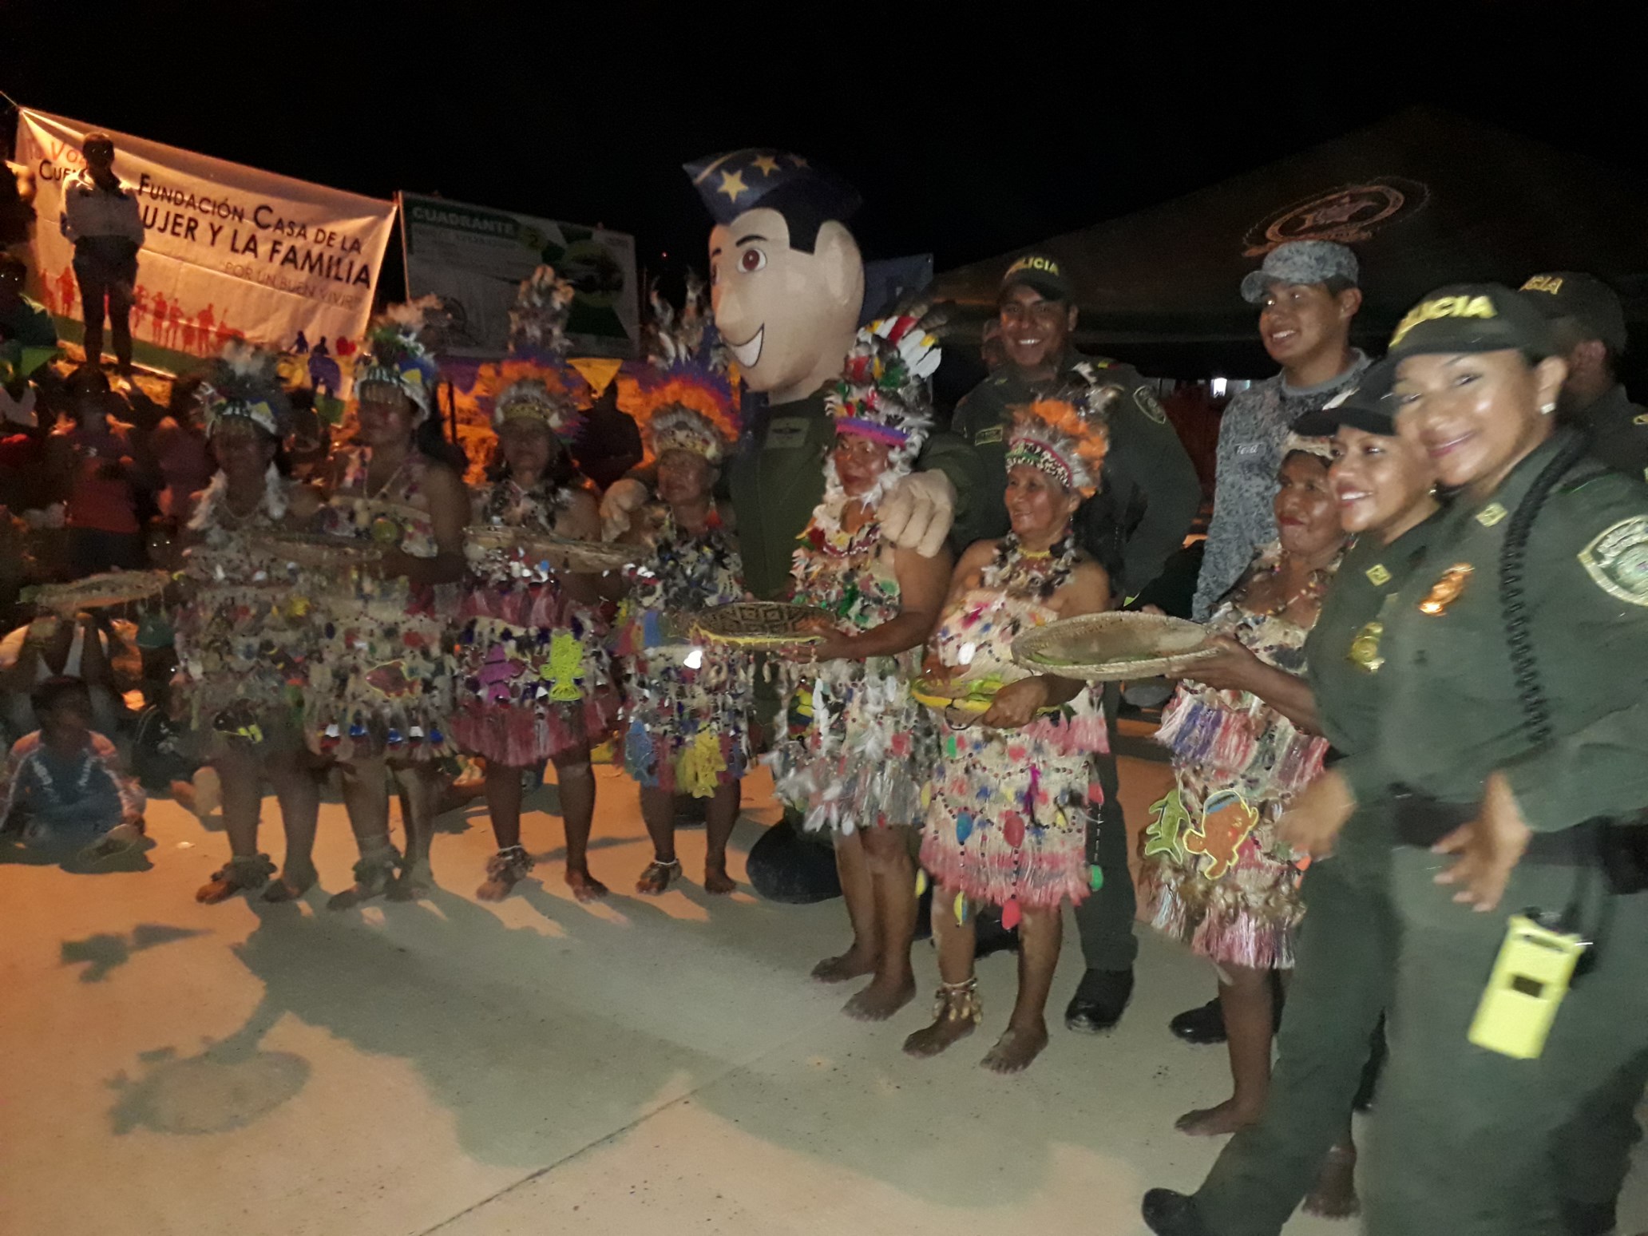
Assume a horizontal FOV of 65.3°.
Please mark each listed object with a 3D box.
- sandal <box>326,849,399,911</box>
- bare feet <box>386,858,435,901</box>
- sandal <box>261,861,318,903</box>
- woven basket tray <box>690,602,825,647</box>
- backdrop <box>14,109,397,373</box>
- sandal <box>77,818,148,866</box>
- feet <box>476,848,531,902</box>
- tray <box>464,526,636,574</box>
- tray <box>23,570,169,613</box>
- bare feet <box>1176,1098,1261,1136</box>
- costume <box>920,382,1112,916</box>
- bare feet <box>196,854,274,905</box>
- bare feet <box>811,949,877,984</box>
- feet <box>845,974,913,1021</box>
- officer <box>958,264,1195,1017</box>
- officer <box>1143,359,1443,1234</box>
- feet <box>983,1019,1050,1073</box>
[{"bbox_3d":[-1.361,0.786,3.802,0.225,0.130,0.100,-9,15,-41],"label":"sandal"},{"bbox_3d":[-1.292,0.807,4.059,0.100,0.090,0.225,-2,10,-9],"label":"bare feet"},{"bbox_3d":[-1.587,0.767,3.811,0.090,0.090,0.220,7,15,25],"label":"sandal"},{"bbox_3d":[-0.153,0.017,3.160,0.335,0.060,0.335,0,13,0],"label":"woven basket tray"},{"bbox_3d":[-4.923,-2.719,10.000,3.000,1.720,0.060,14,13,-3],"label":"backdrop"},{"bbox_3d":[-2.253,0.710,4.063,0.225,0.085,0.070,-24,22,17],"label":"sandal"},{"bbox_3d":[-0.991,0.791,4.052,0.120,0.120,0.230,3,10,16],"label":"feet"},{"bbox_3d":[-0.745,-0.188,3.500,0.450,0.070,0.430,8,11,-1],"label":"tray"},{"bbox_3d":[-2.120,-0.077,3.750,0.410,0.065,0.400,-6,11,1],"label":"tray"},{"bbox_3d":[0.847,1.031,2.701,0.215,0.075,0.090,-3,10,-16],"label":"bare feet"},{"bbox_3d":[0.431,0.059,2.878,0.420,1.180,0.360,7,13,29],"label":"costume"},{"bbox_3d":[-1.758,0.756,3.811,0.100,0.110,0.220,11,17,37],"label":"bare feet"},{"bbox_3d":[0.062,0.887,3.359,0.215,0.080,0.085,-6,15,-26],"label":"bare feet"},{"bbox_3d":[0.158,0.941,3.258,0.090,0.075,0.215,7,12,38],"label":"feet"},{"bbox_3d":[0.587,0.073,3.051,0.560,1.810,0.340,7,15,26],"label":"officer"},{"bbox_3d":[0.798,0.436,1.946,0.450,1.610,0.600,-11,17,-40],"label":"officer"},{"bbox_3d":[0.443,0.988,2.958,0.090,0.095,0.225,8,13,35],"label":"feet"}]

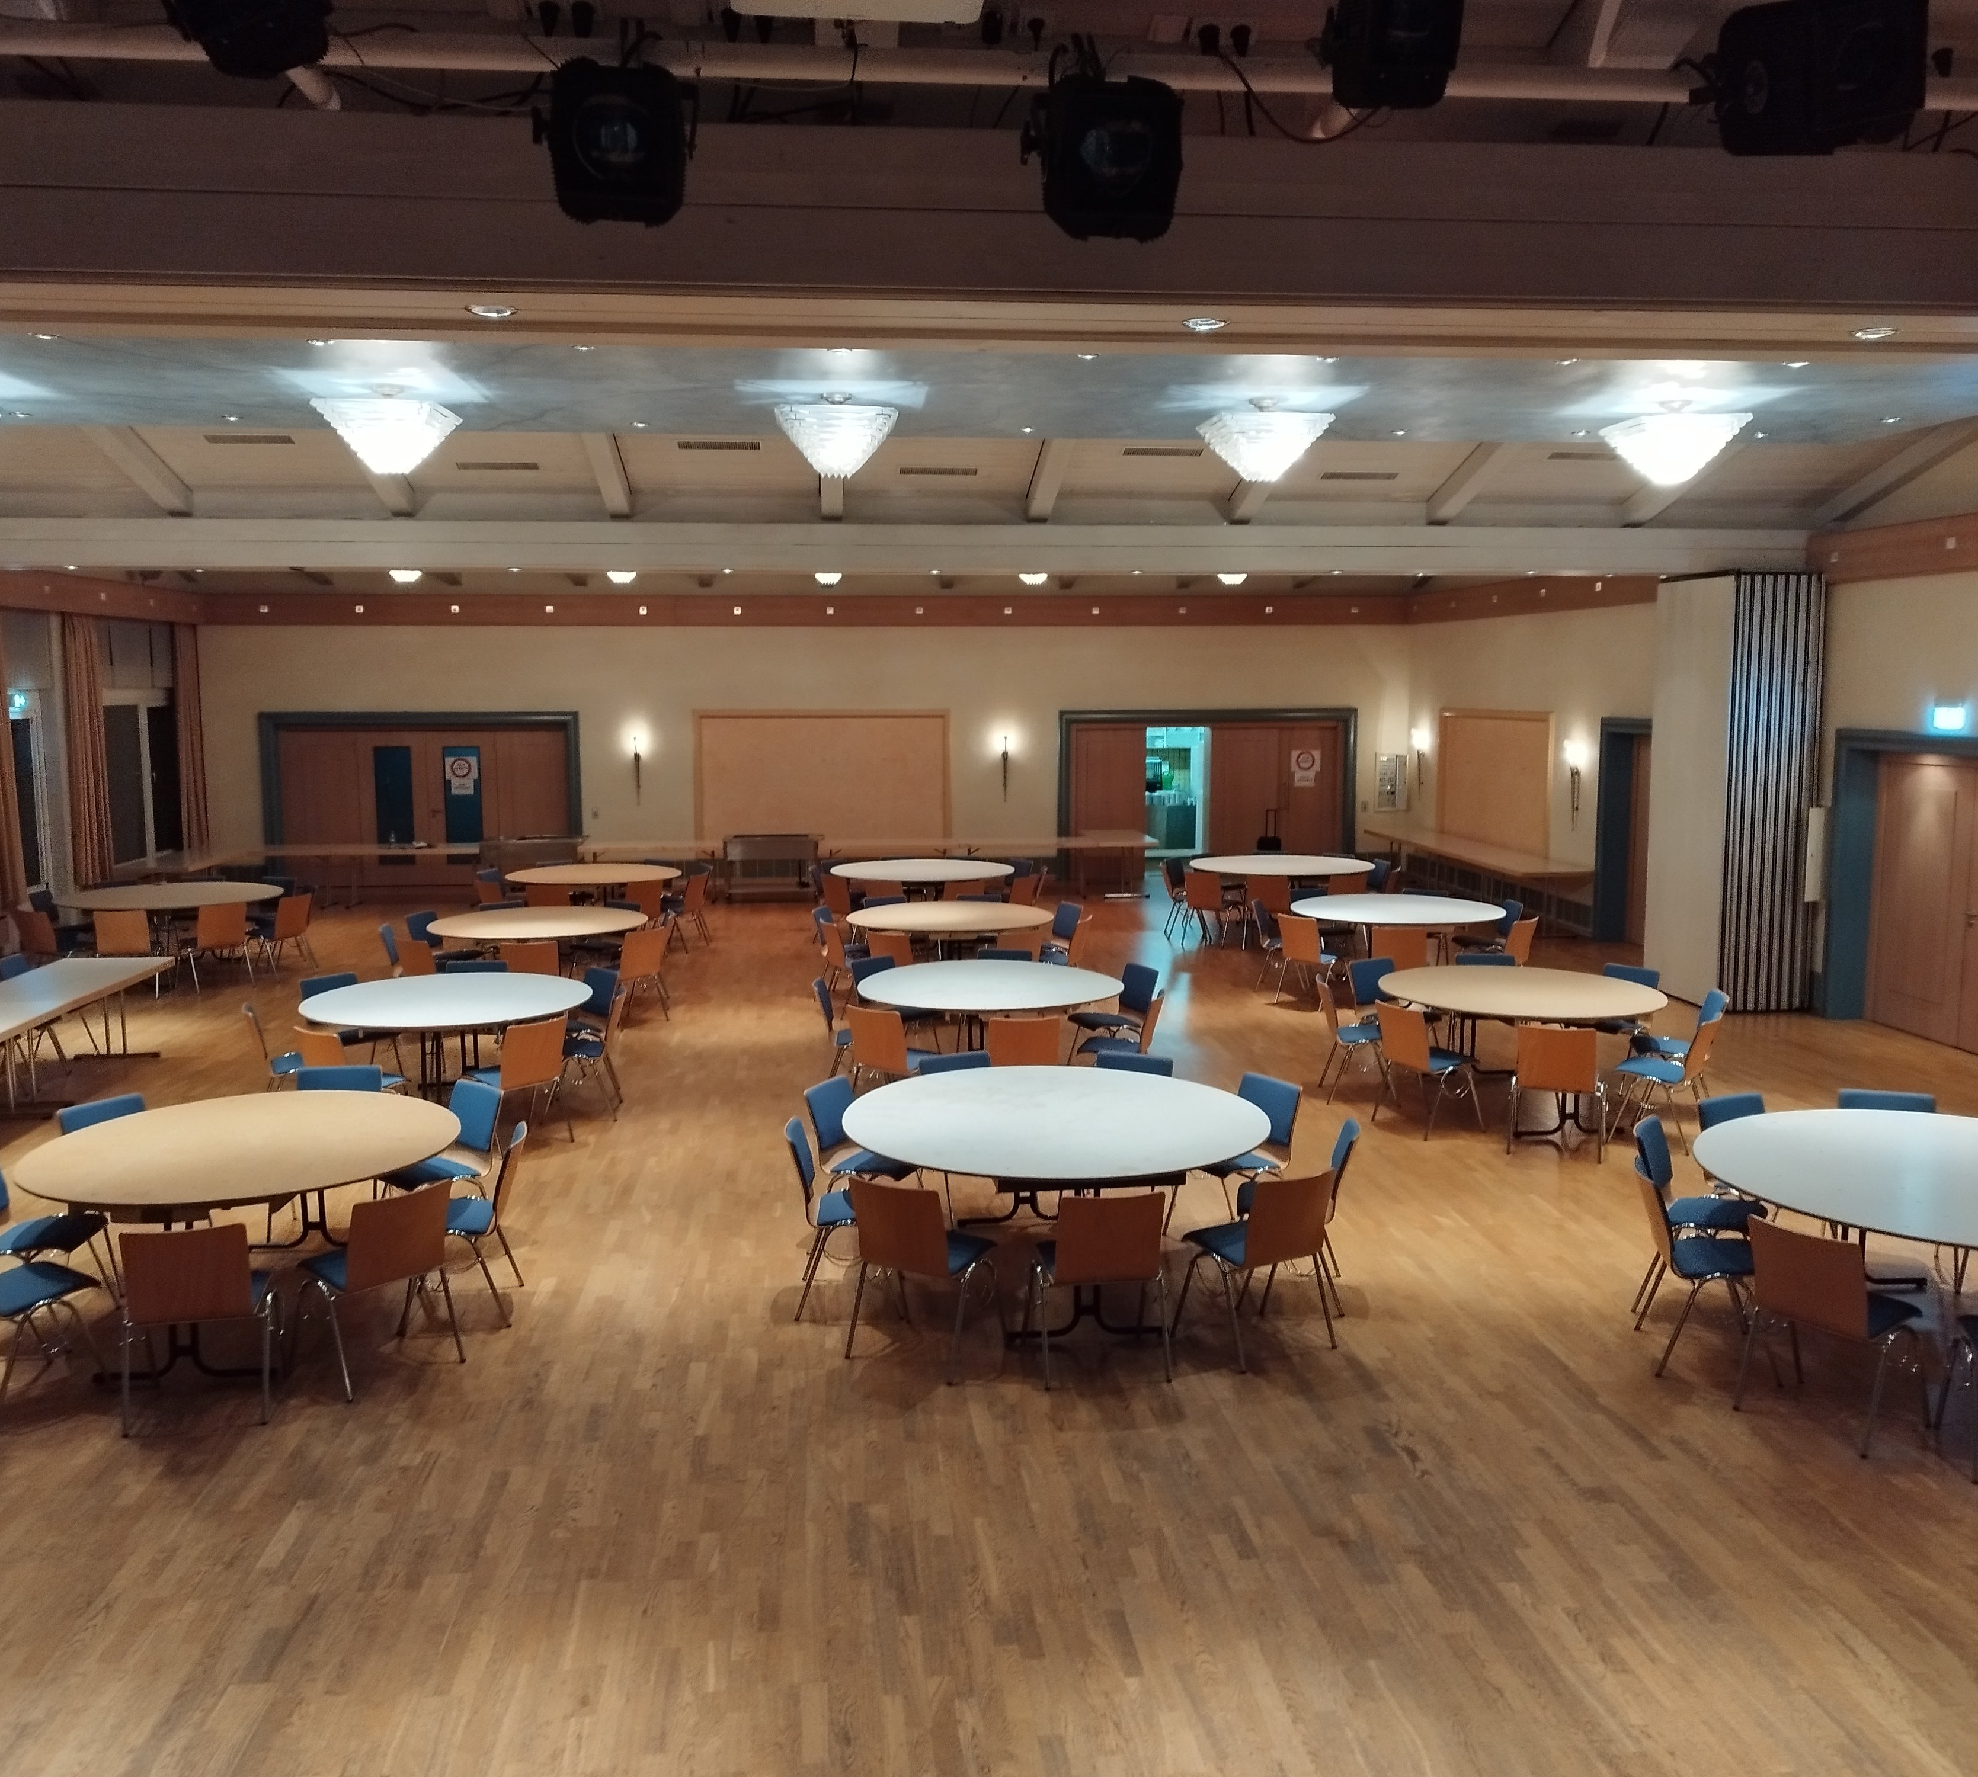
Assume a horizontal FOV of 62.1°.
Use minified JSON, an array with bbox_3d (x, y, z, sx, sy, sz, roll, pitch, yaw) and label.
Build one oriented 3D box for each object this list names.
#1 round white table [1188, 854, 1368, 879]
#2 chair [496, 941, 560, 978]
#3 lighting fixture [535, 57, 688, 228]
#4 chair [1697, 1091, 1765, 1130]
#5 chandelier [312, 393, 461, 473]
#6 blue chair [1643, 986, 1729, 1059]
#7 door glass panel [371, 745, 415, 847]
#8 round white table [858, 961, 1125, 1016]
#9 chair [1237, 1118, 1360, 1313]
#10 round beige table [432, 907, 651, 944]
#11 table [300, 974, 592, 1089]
[{"bbox_3d":[3.177,0.127,17.839,1.965,0.760,1.965,0,7,0],"label":"round white table"},{"bbox_3d":[-3.590,0.779,12.930,0.515,0.785,0.520,-2,7,-14],"label":"chair"},{"bbox_3d":[-0.762,-1.523,3.350,0.305,0.320,0.350,-2,22,-12],"label":"lighting fixture"},{"bbox_3d":[3.661,1.409,7.725,0.515,0.795,0.525,-3,8,-24],"label":"chair"},{"bbox_3d":[-3.271,-2.442,8.968,0.685,0.372,0.685,-1,7,-6],"label":"chandelier"},{"bbox_3d":[4.350,1.054,10.427,0.533,0.789,0.523,1,7,9],"label":"blue chair"},{"bbox_3d":[-7.727,-1.109,21.403,0.446,1.472,0.040,-1,7,-8],"label":"door glass panel"},{"bbox_3d":[0.019,1.013,11.078,1.800,0.764,1.800,0,7,0],"label":"round white table"},{"bbox_3d":[1.381,1.450,7.465,0.530,0.800,0.520,1,7,10],"label":"chair"},{"bbox_3d":[-3.819,0.658,14.038,1.819,0.750,1.819,-1,7,-5],"label":"round beige table"},{"bbox_3d":[-3.476,1.079,10.658,1.801,0.750,1.801,-1,7,-5],"label":"table"}]

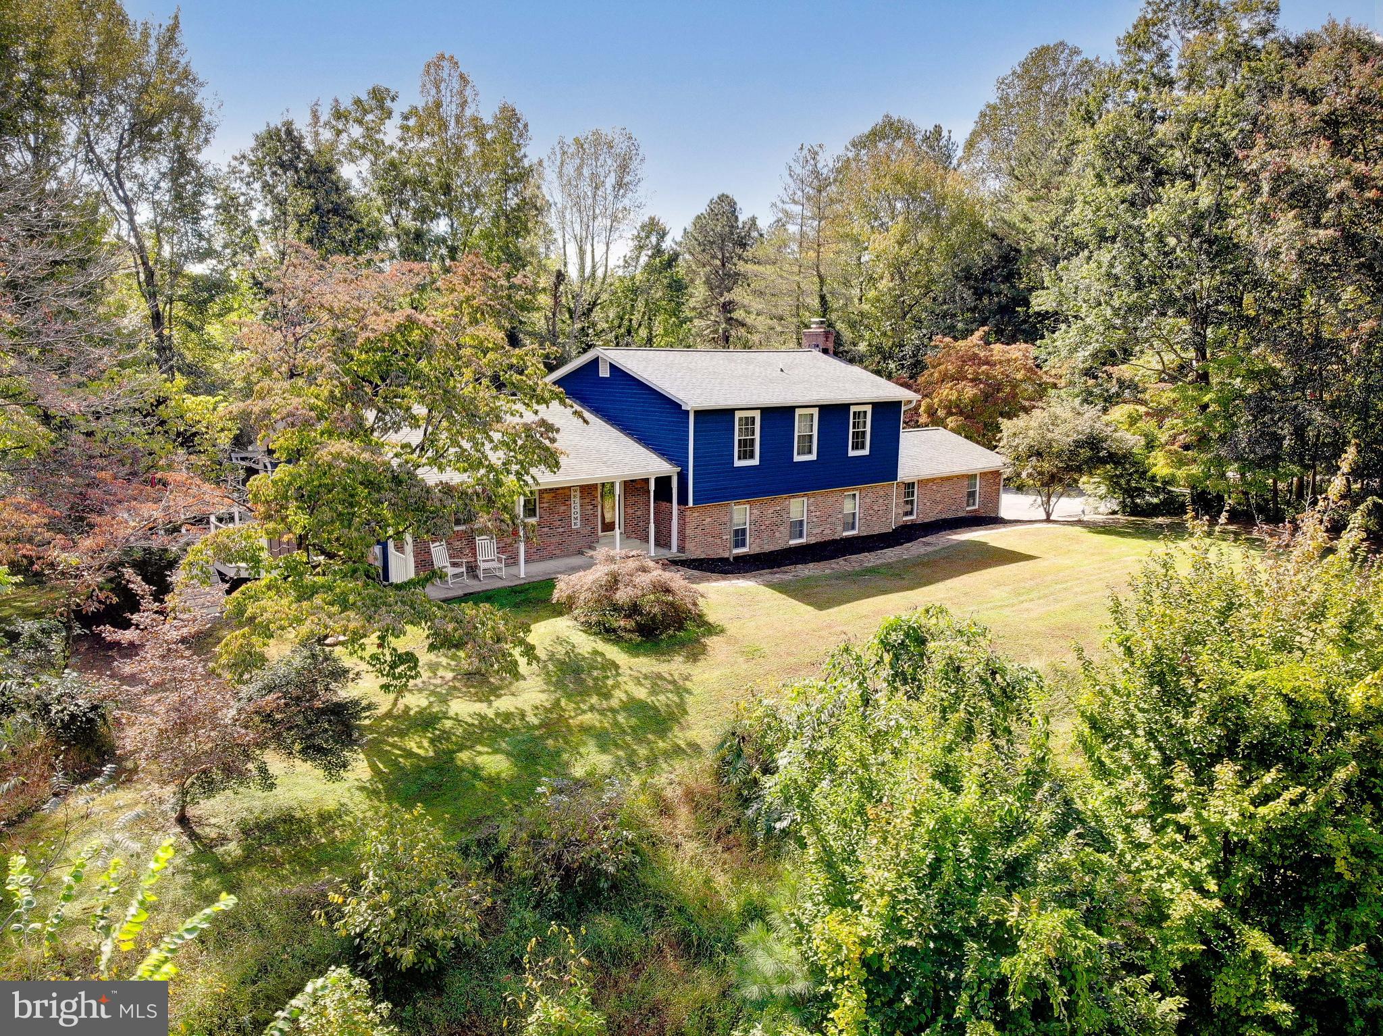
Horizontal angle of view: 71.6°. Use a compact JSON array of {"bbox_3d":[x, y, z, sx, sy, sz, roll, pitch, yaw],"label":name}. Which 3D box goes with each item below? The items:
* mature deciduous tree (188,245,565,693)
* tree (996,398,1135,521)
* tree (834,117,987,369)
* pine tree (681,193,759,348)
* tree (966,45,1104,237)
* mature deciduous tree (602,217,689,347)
[{"bbox_3d":[-6.829,-1.351,20.565,7.650,8.470,7.600,-3,10,-18],"label":"mature deciduous tree"},{"bbox_3d":[15.004,-2.352,38.128,5.370,4.710,5.400,4,10,21],"label":"tree"},{"bbox_3d":[12.733,-12.859,55.630,9.220,19.700,9.220,2,10,12],"label":"tree"},{"bbox_3d":[1.614,-10.377,54.026,4.390,15.250,4.390,0,10,2],"label":"pine tree"},{"bbox_3d":[20.452,-15.438,57.219,8.450,24.320,8.450,4,10,19],"label":"tree"},{"bbox_3d":[-2.471,-9.296,52.183,4.770,13.690,4.770,0,10,-3],"label":"mature deciduous tree"}]

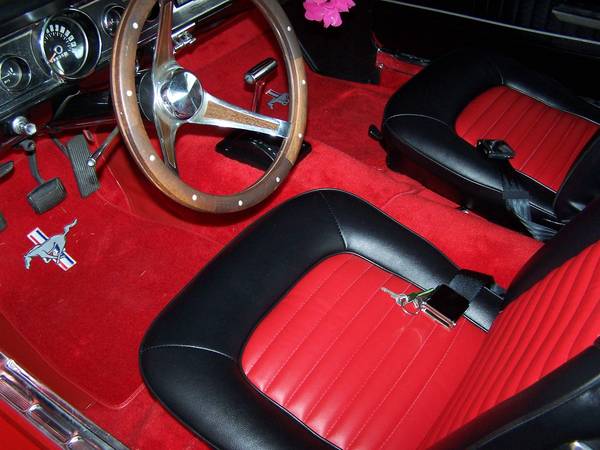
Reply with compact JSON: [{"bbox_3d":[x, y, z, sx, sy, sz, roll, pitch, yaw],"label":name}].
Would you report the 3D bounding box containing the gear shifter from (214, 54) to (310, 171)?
[{"bbox_3d":[-0.088,-0.251,1.419,0.185,0.220,0.126,23,47,28],"label":"gear shifter"}]

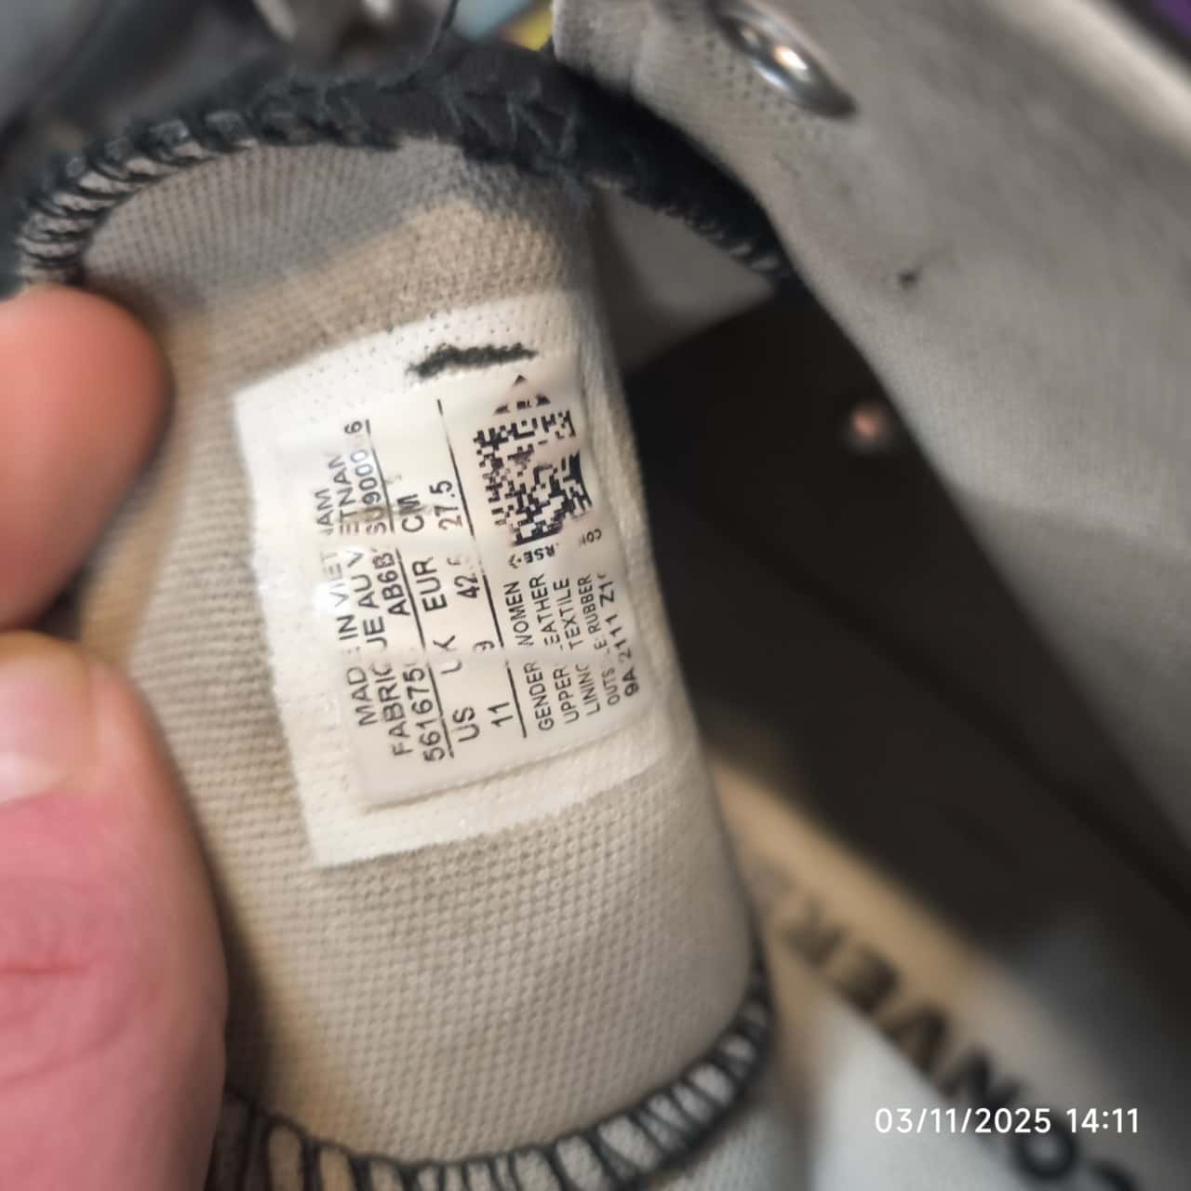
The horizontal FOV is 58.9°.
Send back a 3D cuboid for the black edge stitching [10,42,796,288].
[{"bbox_3d":[-0.017,-0.039,0.100,0.081,0.032,0.020,0,90,-10],"label":"black edge stitching"}]

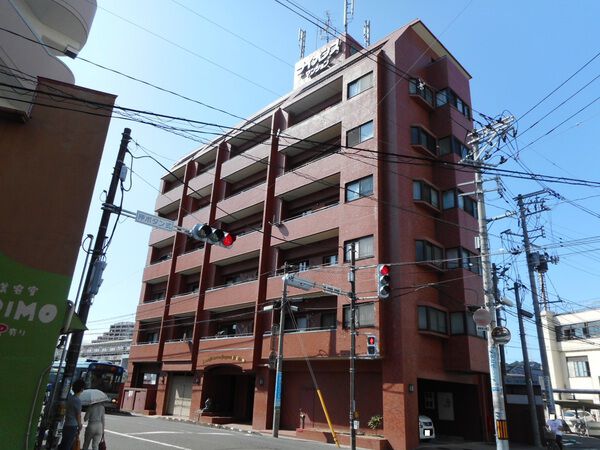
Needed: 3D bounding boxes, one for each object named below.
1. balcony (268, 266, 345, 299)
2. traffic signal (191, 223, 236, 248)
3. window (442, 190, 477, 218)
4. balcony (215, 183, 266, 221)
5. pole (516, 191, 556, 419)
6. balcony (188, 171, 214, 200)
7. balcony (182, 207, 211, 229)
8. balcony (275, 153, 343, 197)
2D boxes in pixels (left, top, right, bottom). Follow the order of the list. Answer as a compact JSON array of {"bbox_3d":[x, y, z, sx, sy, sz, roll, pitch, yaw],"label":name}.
[{"bbox_3d":[0.481,2.983,21.194,1.197,1.126,4.987,21,-26,-40],"label":"balcony"},{"bbox_3d":[-2.156,0.274,10.800,0.340,0.390,1.200,-17,-28,42],"label":"traffic signal"},{"bbox_3d":[7.822,-0.869,21.034,2.223,0.969,0.769,21,-26,-40],"label":"window"},{"bbox_3d":[-3.134,-1.267,26.235,1.078,1.190,5.250,21,-26,-41],"label":"balcony"},{"bbox_3d":[12.517,4.394,22.821,0.420,13.154,0.420,21,-26,-40],"label":"pole"},{"bbox_3d":[-6.266,-2.831,30.311,3.839,1.124,1.100,-17,-28,42],"label":"balcony"},{"bbox_3d":[-6.412,-0.187,29.311,3.839,1.124,1.100,-17,-28,42],"label":"balcony"},{"bbox_3d":[0.678,-2.430,23.008,4.688,1.158,1.066,-17,-29,42],"label":"balcony"}]

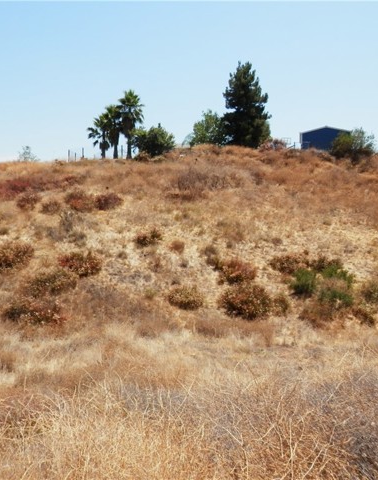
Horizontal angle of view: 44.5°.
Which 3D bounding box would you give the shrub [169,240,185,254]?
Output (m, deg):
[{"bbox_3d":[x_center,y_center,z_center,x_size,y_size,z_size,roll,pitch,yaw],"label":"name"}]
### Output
[{"bbox_3d":[-0.498,0.325,20.000,0.692,0.606,0.692,0,2,0],"label":"shrub"}]

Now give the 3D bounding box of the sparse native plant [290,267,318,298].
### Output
[{"bbox_3d":[4.088,1.517,16.500,1.000,1.000,0.950,0,2,0],"label":"sparse native plant"}]

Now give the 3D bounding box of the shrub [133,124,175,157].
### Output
[{"bbox_3d":[-3.210,-9.257,43.000,3.907,2.977,3.712,0,2,0],"label":"shrub"}]

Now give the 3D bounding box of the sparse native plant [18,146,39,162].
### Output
[{"bbox_3d":[-16.668,-8.827,48.000,2.285,1.765,2.285,0,2,0],"label":"sparse native plant"}]

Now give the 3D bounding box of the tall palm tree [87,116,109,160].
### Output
[{"bbox_3d":[-8.811,-10.028,45.000,2.142,4.381,2.142,0,2,0],"label":"tall palm tree"}]

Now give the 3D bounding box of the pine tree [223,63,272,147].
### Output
[{"bbox_3d":[5.723,-13.436,46.000,4.976,8.858,4.727,0,2,0],"label":"pine tree"}]

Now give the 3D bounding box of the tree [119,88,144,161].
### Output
[{"bbox_3d":[-5.598,-11.196,45.000,2.337,6.718,2.337,0,2,0],"label":"tree"}]

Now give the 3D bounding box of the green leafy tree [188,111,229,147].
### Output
[{"bbox_3d":[2.186,-11.186,47.000,4.678,3.966,4.678,0,2,0],"label":"green leafy tree"}]

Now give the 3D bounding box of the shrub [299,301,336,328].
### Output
[{"bbox_3d":[4.031,2.337,14.500,1.129,0.878,1.129,0,2,0],"label":"shrub"}]

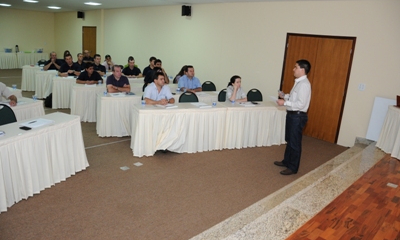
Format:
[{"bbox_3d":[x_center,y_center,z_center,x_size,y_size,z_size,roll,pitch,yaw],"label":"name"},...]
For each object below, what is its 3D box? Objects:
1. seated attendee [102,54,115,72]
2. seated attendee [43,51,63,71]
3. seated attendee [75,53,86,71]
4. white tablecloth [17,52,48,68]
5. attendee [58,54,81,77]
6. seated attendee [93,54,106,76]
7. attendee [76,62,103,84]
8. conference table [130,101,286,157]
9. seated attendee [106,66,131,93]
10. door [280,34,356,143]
[{"bbox_3d":[-3.026,-1.506,9.950,0.550,1.265,0.750,-2,16,-20],"label":"seated attendee"},{"bbox_3d":[-4.613,-1.492,9.491,0.600,1.281,0.780,-3,16,-24],"label":"seated attendee"},{"bbox_3d":[-3.821,-1.488,9.675,0.550,1.276,0.750,-3,16,-22],"label":"seated attendee"},{"bbox_3d":[-7.740,-2.693,13.769,1.350,0.750,0.550,-12,22,-43],"label":"white tablecloth"},{"bbox_3d":[-3.446,-1.061,7.905,0.570,1.280,0.750,-2,17,-18],"label":"attendee"},{"bbox_3d":[-2.814,-1.140,8.314,0.550,1.280,0.750,-3,17,-21],"label":"seated attendee"},{"bbox_3d":[-2.517,-0.699,6.933,0.600,1.220,0.780,-4,17,-23],"label":"attendee"},{"bbox_3d":[0.342,0.101,5.547,2.950,0.770,0.550,-2,17,-18],"label":"conference table"},{"bbox_3d":[-1.705,-0.469,6.179,0.560,1.280,0.750,-3,17,-21],"label":"seated attendee"},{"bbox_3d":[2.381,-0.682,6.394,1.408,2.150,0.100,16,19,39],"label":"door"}]

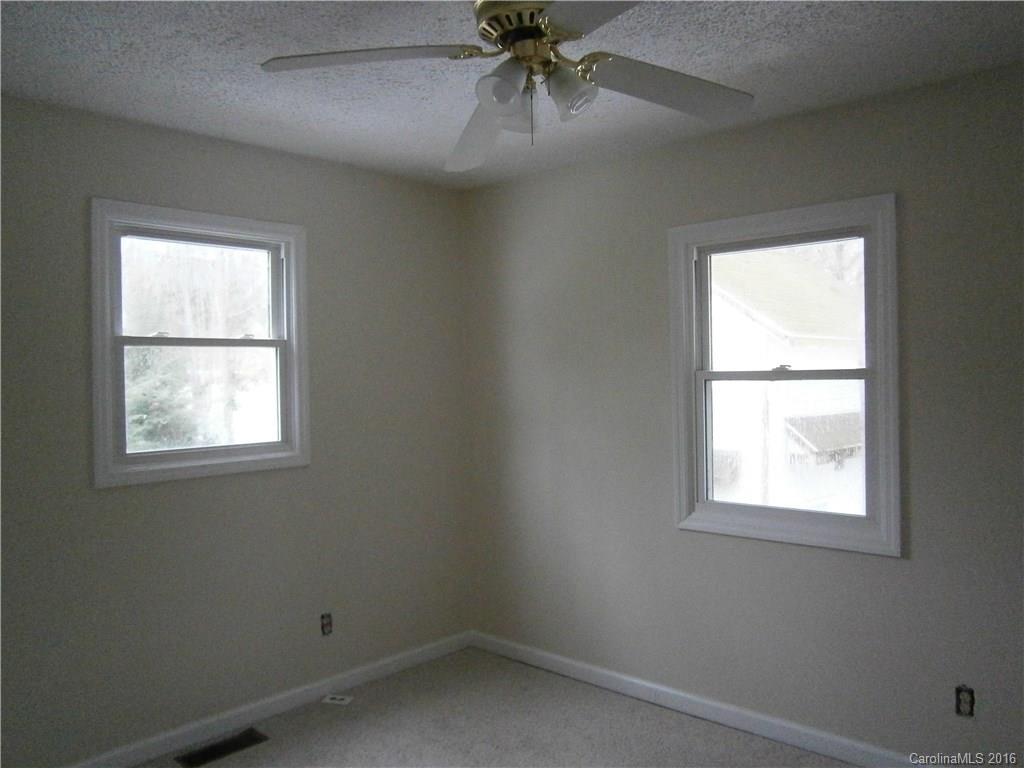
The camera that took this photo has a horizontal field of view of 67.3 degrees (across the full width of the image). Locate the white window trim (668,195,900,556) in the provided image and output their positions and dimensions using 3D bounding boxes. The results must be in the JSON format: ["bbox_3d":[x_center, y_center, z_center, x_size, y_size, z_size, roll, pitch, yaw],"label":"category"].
[{"bbox_3d":[1.026,-0.025,2.992,0.890,1.270,0.080,0,1,43],"label":"white window trim"}]

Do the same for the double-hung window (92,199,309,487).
[{"bbox_3d":[-1.218,-0.155,3.107,0.080,1.055,0.890,0,1,43],"label":"double-hung window"}]

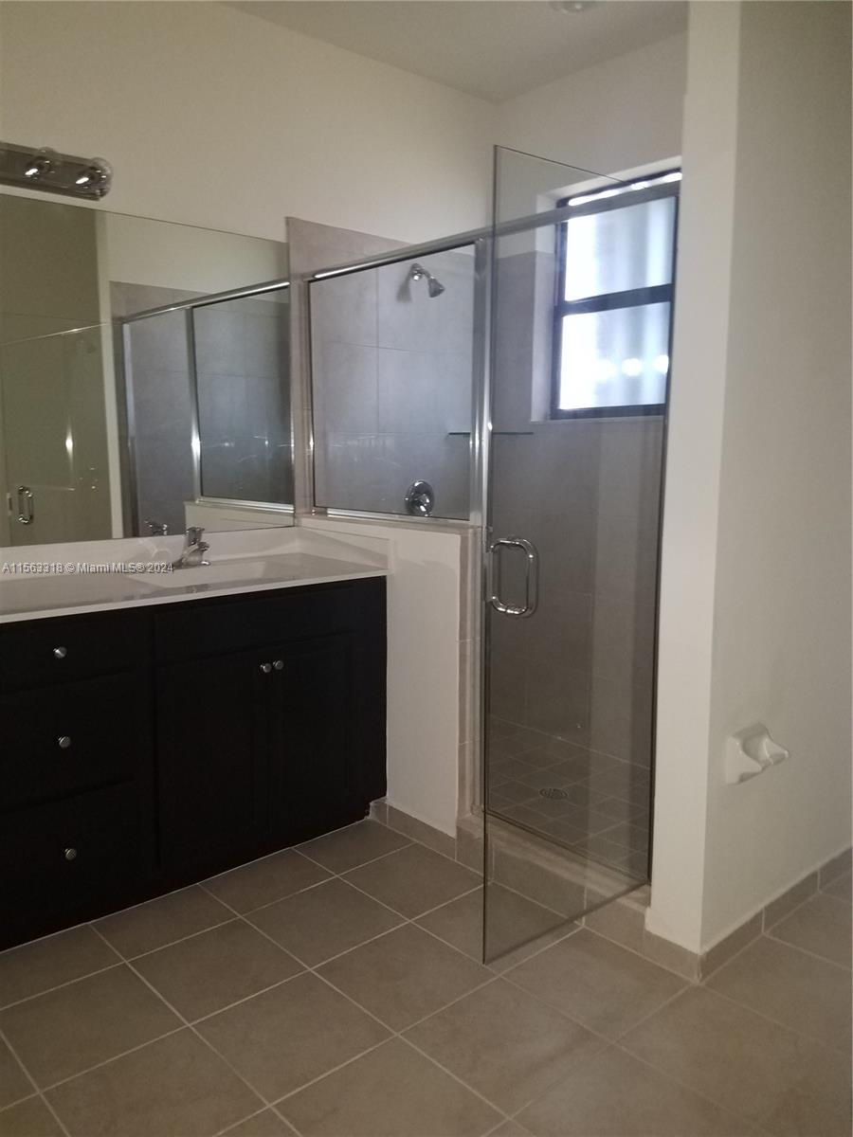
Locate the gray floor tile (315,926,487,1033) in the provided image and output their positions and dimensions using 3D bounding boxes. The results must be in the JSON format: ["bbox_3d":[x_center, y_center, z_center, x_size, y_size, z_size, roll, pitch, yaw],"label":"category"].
[{"bbox_3d":[-0.053,1.004,2.112,0.331,0.010,0.331,-7,10,-42],"label":"gray floor tile"}]

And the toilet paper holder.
[{"bbox_3d":[0.799,0.459,2.055,0.160,0.120,0.095,-7,10,-42],"label":"toilet paper holder"}]

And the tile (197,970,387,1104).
[{"bbox_3d":[-0.295,1.027,1.889,0.331,0.010,0.331,-7,10,-42],"label":"tile"}]

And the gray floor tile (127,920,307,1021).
[{"bbox_3d":[-0.521,0.997,2.139,0.331,0.010,0.331,-7,10,-42],"label":"gray floor tile"}]

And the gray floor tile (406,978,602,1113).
[{"bbox_3d":[0.172,1.032,1.862,0.331,0.010,0.331,-7,10,-42],"label":"gray floor tile"}]

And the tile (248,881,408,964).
[{"bbox_3d":[-0.279,0.973,2.361,0.331,0.010,0.331,-7,10,-42],"label":"tile"}]

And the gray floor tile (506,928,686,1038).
[{"bbox_3d":[0.416,1.006,2.085,0.331,0.010,0.331,-7,10,-42],"label":"gray floor tile"}]

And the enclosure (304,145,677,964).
[{"bbox_3d":[-0.124,-0.098,2.487,0.608,1.787,1.526,-7,10,-42],"label":"enclosure"}]

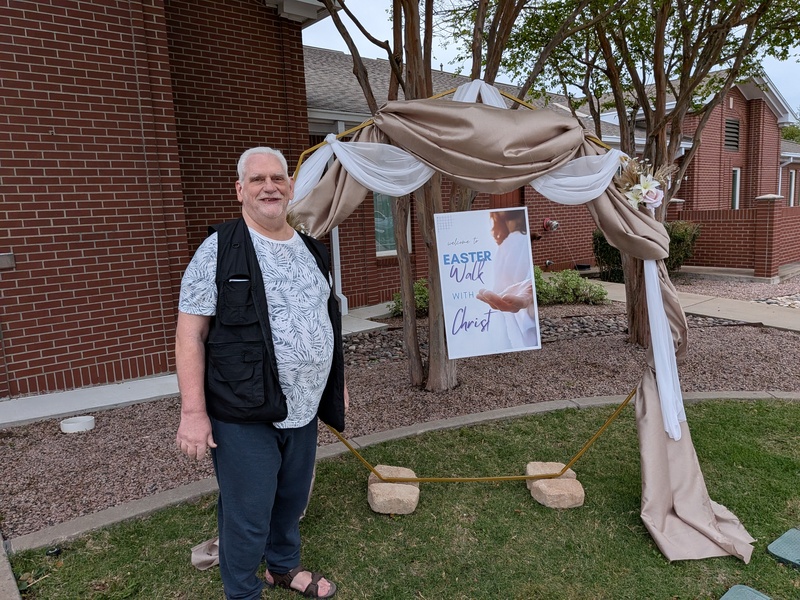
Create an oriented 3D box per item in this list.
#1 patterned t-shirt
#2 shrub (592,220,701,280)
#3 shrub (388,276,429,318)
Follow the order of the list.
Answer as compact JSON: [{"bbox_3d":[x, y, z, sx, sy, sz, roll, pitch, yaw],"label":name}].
[{"bbox_3d":[-0.505,0.070,2.030,0.580,0.720,0.380,-10,11,-42],"label":"patterned t-shirt"},{"bbox_3d":[5.120,-1.000,11.500,1.250,1.230,1.950,-11,11,-44],"label":"shrub"},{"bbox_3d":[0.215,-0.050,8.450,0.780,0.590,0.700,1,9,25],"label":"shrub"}]

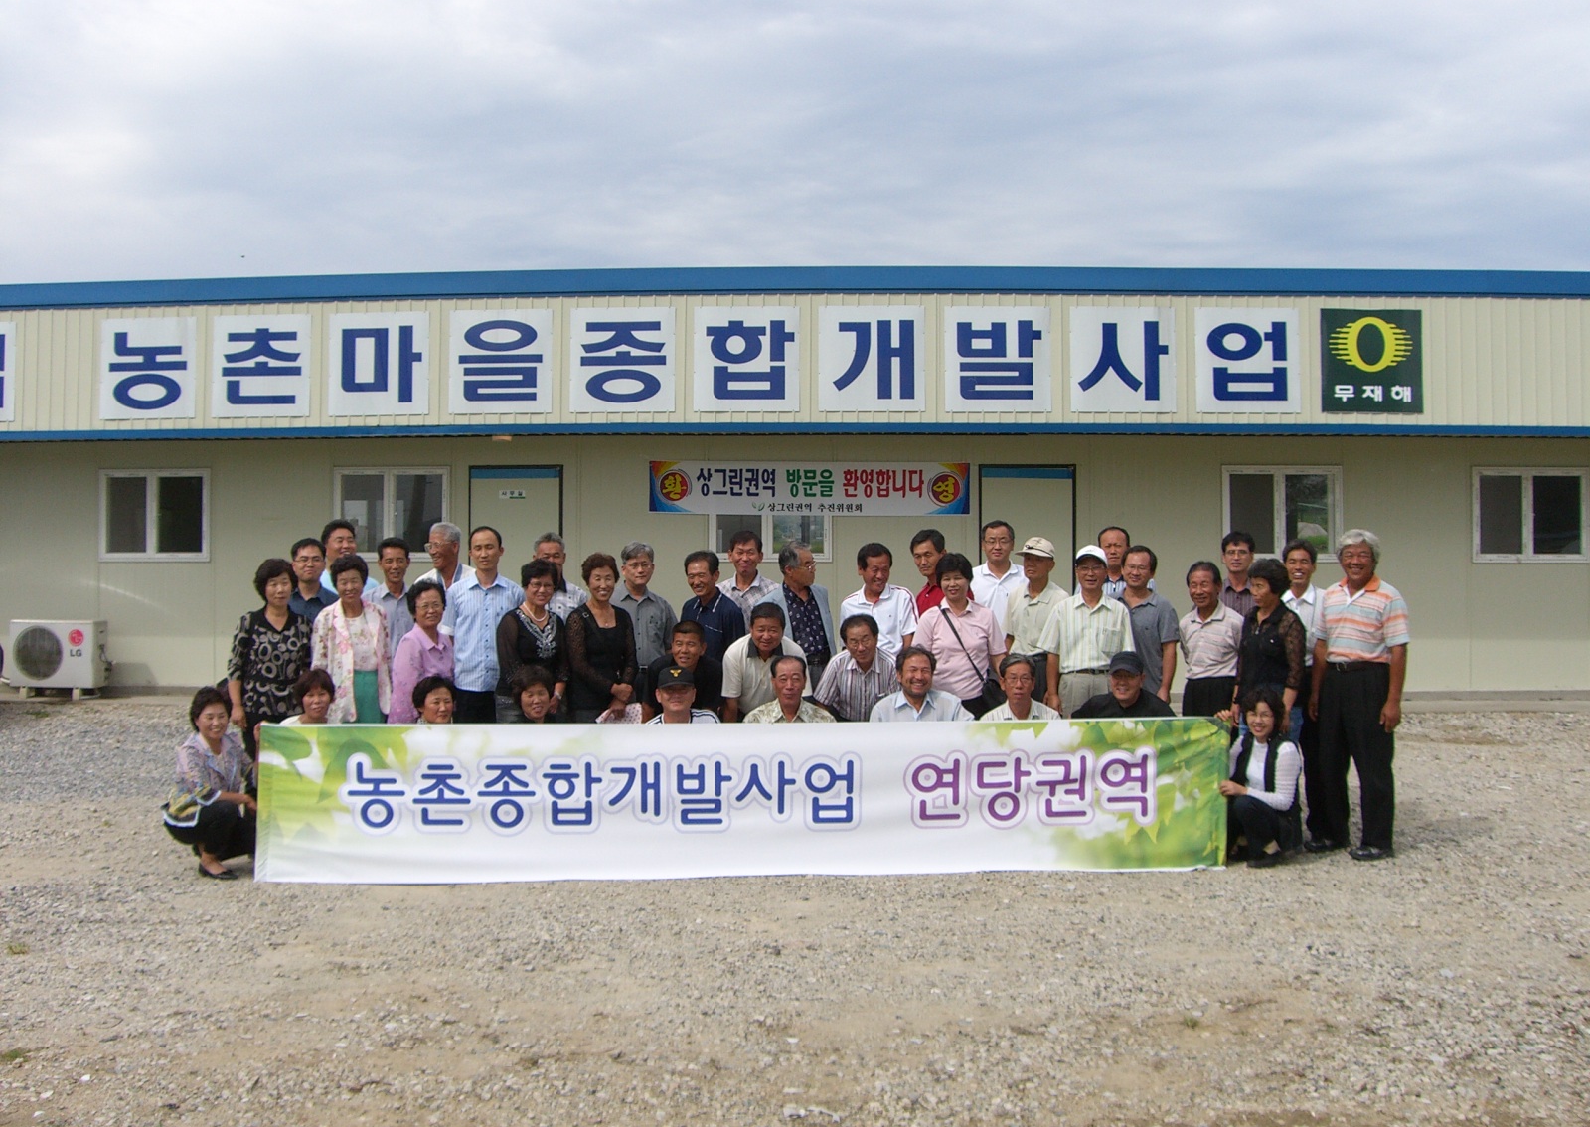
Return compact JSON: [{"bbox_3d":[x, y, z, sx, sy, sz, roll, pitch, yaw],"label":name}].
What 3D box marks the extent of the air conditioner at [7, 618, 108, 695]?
[{"bbox_3d":[-6.800,0.860,16.200,0.840,0.660,0.330,0,0,3],"label":"air conditioner"}]

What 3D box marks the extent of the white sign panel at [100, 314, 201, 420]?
[{"bbox_3d":[-5.649,-1.704,15.269,0.880,0.910,0.030,0,0,3],"label":"white sign panel"}]

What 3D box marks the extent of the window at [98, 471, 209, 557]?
[{"bbox_3d":[-6.084,-0.458,16.590,1.110,0.900,0.100,0,0,3],"label":"window"}]

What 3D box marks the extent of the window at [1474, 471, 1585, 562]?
[{"bbox_3d":[6.743,-0.440,15.978,1.130,0.900,0.100,0,0,3],"label":"window"}]

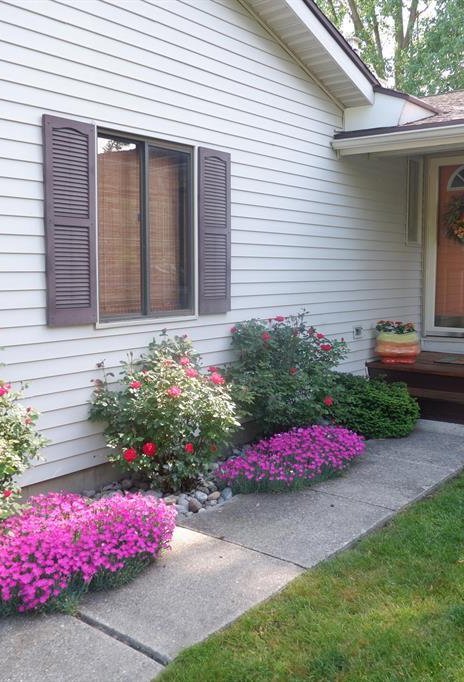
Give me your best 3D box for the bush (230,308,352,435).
[{"bbox_3d":[0.503,0.295,5.182,0.850,1.060,0.950,5,8,40],"label":"bush"}]

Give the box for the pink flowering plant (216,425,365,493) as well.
[{"bbox_3d":[0.441,0.758,4.404,0.680,0.270,1.450,5,8,40],"label":"pink flowering plant"}]

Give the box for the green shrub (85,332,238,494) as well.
[{"bbox_3d":[-0.387,0.450,4.073,0.850,0.980,0.930,0,6,0],"label":"green shrub"}]

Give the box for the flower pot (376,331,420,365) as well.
[{"bbox_3d":[1.750,0.068,6.811,0.450,0.320,0.450,0,6,0],"label":"flower pot"}]

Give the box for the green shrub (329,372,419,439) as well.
[{"bbox_3d":[1.207,0.510,5.543,0.780,0.490,0.780,0,6,0],"label":"green shrub"}]

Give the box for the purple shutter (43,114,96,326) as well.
[{"bbox_3d":[-0.952,-0.693,3.884,0.036,1.190,0.350,5,8,40],"label":"purple shutter"}]

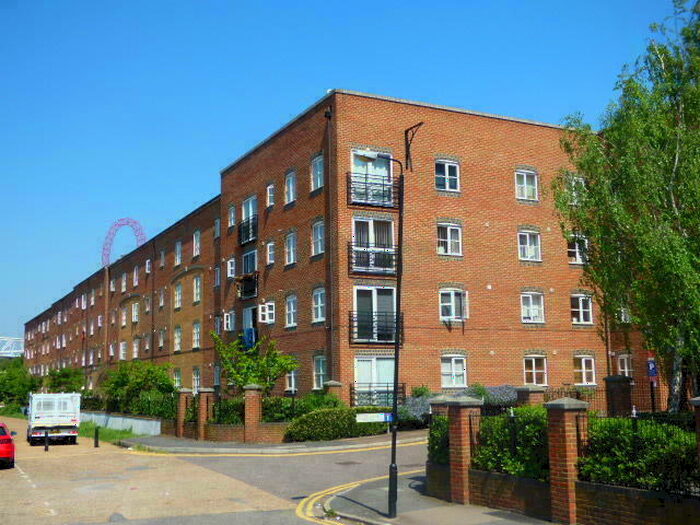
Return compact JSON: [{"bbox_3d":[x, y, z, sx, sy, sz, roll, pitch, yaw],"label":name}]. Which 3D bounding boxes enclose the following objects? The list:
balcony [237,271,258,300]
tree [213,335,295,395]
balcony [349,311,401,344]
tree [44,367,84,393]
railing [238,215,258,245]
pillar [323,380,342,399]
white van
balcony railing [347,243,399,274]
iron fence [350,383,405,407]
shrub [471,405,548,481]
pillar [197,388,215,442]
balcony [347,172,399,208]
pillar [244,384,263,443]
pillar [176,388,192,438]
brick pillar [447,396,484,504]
[{"bbox_3d":[-5.404,1.320,45.878,0.300,1.309,2.500,3,-10,-27],"label":"balcony"},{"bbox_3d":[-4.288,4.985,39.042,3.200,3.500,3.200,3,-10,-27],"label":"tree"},{"bbox_3d":[1.126,2.798,36.837,2.450,1.382,0.280,3,-10,-27],"label":"balcony"},{"bbox_3d":[-22.952,10.451,69.700,3.200,4.200,3.200,2,-9,-18],"label":"tree"},{"bbox_3d":[-5.437,-1.680,46.549,0.250,1.450,2.430,3,-9,-27],"label":"railing"},{"bbox_3d":[-0.643,5.497,32.957,0.530,2.000,0.530,3,-9,-26],"label":"pillar"},{"bbox_3d":[-14.070,7.313,40.959,2.080,2.340,5.400,3,-9,-24],"label":"white van"},{"bbox_3d":[1.048,-0.050,37.370,2.545,1.480,0.250,3,-9,-26],"label":"balcony railing"},{"bbox_3d":[1.153,5.783,36.536,2.620,1.438,0.250,3,-9,-26],"label":"iron fence"},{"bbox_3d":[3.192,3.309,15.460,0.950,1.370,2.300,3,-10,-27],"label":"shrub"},{"bbox_3d":[-5.545,5.820,33.457,0.530,2.000,0.530,3,-9,-27],"label":"pillar"},{"bbox_3d":[1.039,-3.099,37.723,2.450,1.386,0.280,3,-10,-27],"label":"balcony"},{"bbox_3d":[-3.989,6.273,36.131,0.600,2.360,0.600,-5,-9,25],"label":"pillar"},{"bbox_3d":[-6.767,6.142,35.557,0.530,2.000,0.530,3,-9,-27],"label":"pillar"},{"bbox_3d":[2.196,3.561,16.535,0.500,1.980,0.500,3,-10,-27],"label":"brick pillar"}]

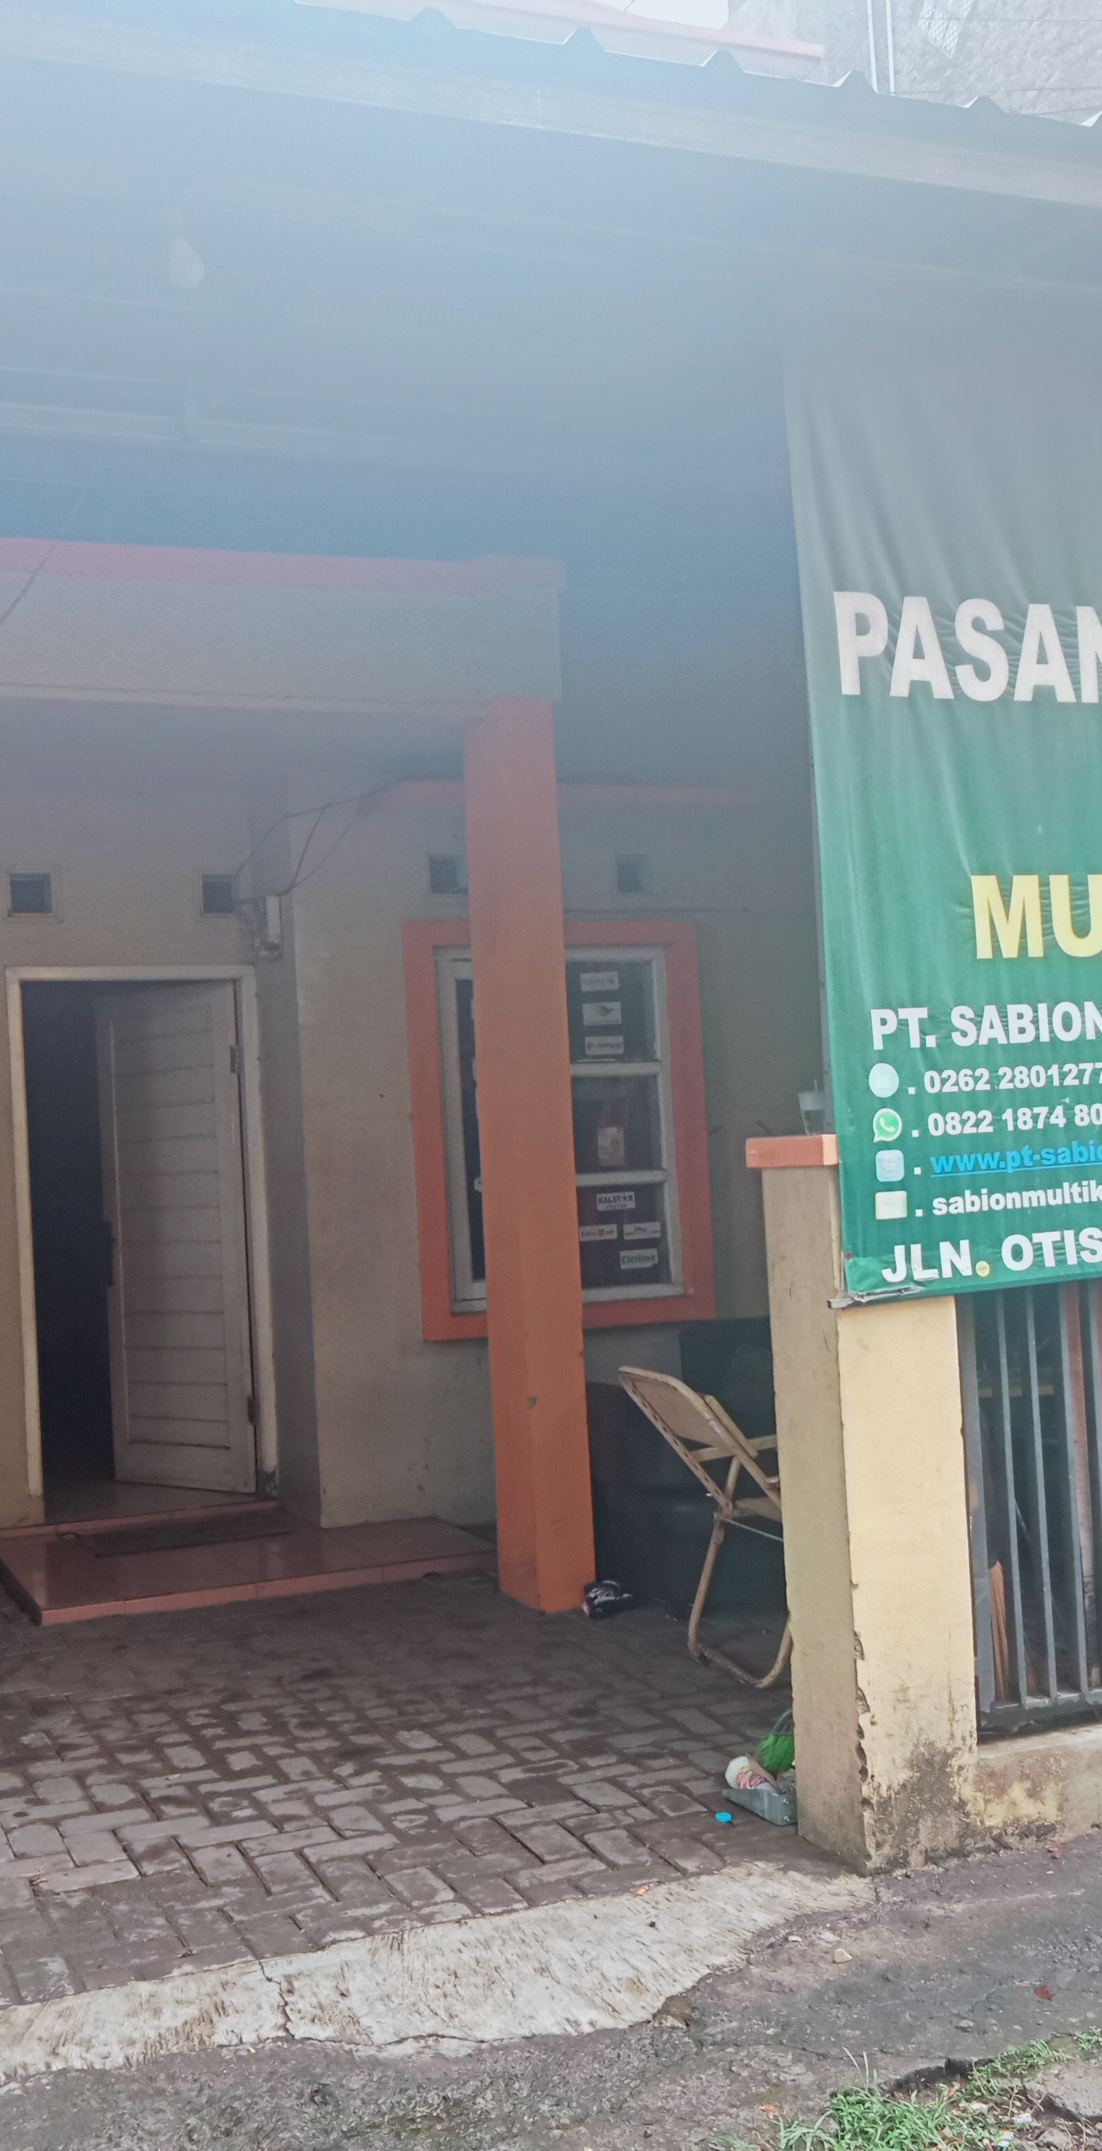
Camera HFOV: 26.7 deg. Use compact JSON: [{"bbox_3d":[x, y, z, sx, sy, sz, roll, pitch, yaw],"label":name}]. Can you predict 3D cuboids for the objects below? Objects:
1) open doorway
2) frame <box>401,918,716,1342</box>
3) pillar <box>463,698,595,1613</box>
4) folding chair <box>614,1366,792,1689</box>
[{"bbox_3d":[-1.537,0.615,8.750,0.940,2.050,0.140,-2,-2,-21],"label":"open doorway"},{"bbox_3d":[0.053,0.188,8.688,1.180,1.530,0.100,-2,-2,-21],"label":"frame"},{"bbox_3d":[-0.066,0.237,7.083,0.180,2.710,0.300,-2,-2,-21],"label":"pillar"},{"bbox_3d":[0.537,1.145,6.044,0.570,0.790,0.460,-2,-2,-23],"label":"folding chair"}]

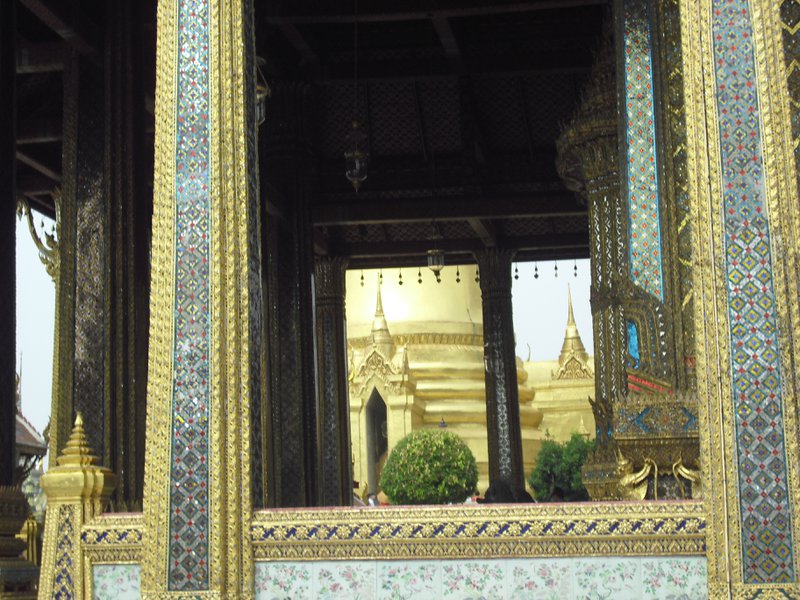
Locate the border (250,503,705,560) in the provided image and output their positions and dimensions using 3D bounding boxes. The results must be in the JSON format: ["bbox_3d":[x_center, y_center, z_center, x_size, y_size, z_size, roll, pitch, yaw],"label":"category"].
[{"bbox_3d":[0.354,1.017,6.600,1.980,0.235,0.240,-2,-10,8],"label":"border"}]

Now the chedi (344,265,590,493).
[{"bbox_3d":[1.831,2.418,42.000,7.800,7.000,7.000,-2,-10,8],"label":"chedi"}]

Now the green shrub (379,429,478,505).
[{"bbox_3d":[0.474,2.879,25.000,1.650,1.500,1.600,-2,-10,8],"label":"green shrub"}]

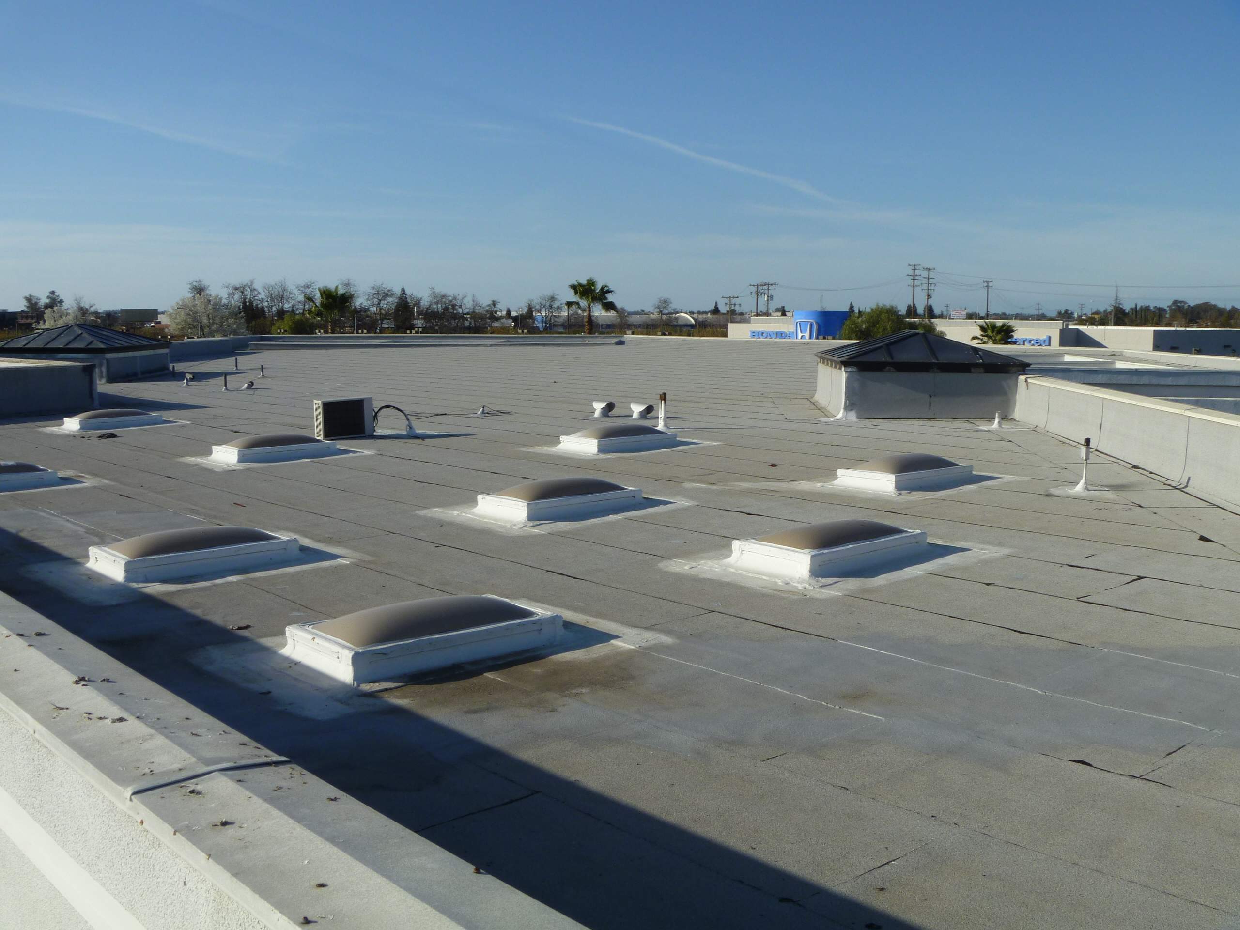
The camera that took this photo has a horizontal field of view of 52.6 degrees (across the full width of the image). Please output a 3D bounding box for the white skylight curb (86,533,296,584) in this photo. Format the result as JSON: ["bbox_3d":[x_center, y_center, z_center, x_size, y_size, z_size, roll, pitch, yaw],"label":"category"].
[{"bbox_3d":[-3.187,0.669,9.459,1.330,0.165,0.760,-7,10,-40],"label":"white skylight curb"}]

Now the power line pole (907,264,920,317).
[{"bbox_3d":[54.460,-28.732,233.239,2.500,17.120,1.200,2,7,13],"label":"power line pole"}]

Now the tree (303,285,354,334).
[{"bbox_3d":[-19.082,-7.302,82.716,3.400,9.020,3.400,-2,7,-13],"label":"tree"}]

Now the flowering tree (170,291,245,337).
[{"bbox_3d":[-32.987,-9.583,100.239,6.100,8.600,6.100,0,7,0],"label":"flowering tree"}]

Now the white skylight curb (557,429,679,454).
[{"bbox_3d":[-0.006,-0.288,15.549,1.310,0.170,0.740,-6,9,-40],"label":"white skylight curb"}]

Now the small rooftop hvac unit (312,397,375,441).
[{"bbox_3d":[-3.941,-0.674,17.883,0.800,0.550,0.270,-6,9,-41],"label":"small rooftop hvac unit"}]

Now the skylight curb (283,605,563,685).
[{"bbox_3d":[-1.068,0.945,6.985,1.330,0.165,0.760,-7,10,-40],"label":"skylight curb"}]

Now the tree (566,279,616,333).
[{"bbox_3d":[-1.872,-7.552,82.686,3.400,9.520,3.400,0,7,-1],"label":"tree"}]

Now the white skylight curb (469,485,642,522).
[{"bbox_3d":[-0.517,0.318,11.102,1.310,0.170,0.740,-6,9,-40],"label":"white skylight curb"}]

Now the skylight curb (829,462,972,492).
[{"bbox_3d":[2.884,0.103,12.649,1.310,0.170,0.740,-6,9,-40],"label":"skylight curb"}]

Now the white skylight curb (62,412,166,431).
[{"bbox_3d":[-7.974,-0.677,19.771,1.310,0.170,0.740,-6,9,-40],"label":"white skylight curb"}]

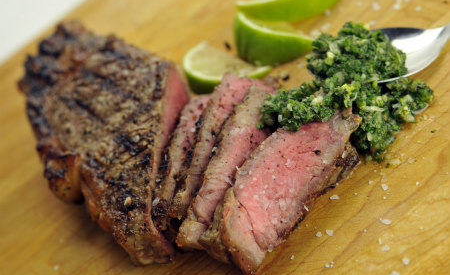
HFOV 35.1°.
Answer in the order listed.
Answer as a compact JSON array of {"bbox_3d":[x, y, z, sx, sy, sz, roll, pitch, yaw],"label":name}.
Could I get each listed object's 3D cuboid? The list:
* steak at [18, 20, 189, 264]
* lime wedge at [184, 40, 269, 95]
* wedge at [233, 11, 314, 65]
[{"bbox_3d":[-0.070,-0.004,0.439,0.102,0.034,0.188,-42,48,-3],"label":"steak"},{"bbox_3d":[0.001,-0.043,0.436,0.054,0.020,0.028,16,67,36],"label":"lime wedge"},{"bbox_3d":[0.028,-0.060,0.430,0.055,0.026,0.029,12,64,35],"label":"wedge"}]

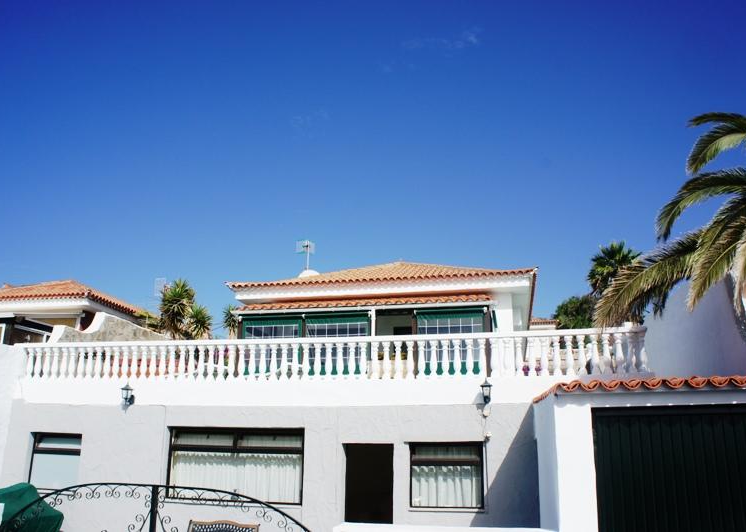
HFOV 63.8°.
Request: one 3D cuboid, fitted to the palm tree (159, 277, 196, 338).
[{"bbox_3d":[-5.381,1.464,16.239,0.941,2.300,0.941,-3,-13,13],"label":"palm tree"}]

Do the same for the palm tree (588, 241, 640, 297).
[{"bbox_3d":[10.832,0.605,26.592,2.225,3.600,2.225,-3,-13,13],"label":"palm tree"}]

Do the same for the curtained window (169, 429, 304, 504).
[{"bbox_3d":[-2.538,3.659,11.001,2.703,1.309,0.140,-3,-13,13],"label":"curtained window"}]

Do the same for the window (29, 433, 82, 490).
[{"bbox_3d":[-6.257,3.888,11.853,1.119,1.109,0.140,-3,-13,13],"label":"window"}]

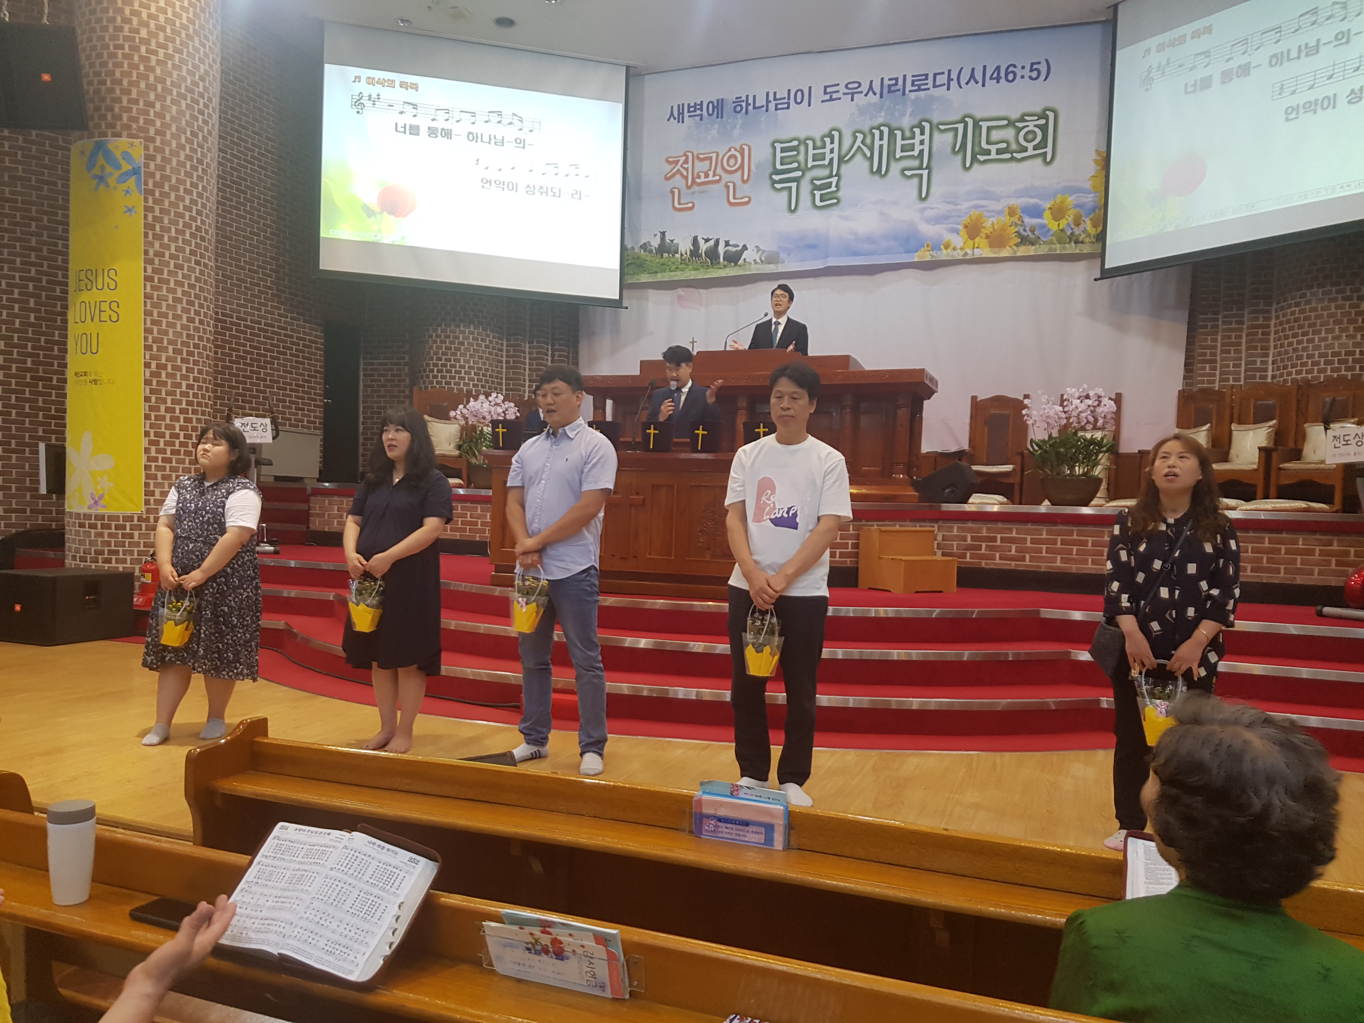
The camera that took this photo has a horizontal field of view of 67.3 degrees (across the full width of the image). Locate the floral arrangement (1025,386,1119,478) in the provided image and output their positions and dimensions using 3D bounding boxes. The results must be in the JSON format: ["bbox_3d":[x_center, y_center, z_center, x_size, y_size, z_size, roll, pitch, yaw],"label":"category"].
[{"bbox_3d":[2.930,-0.605,7.750,0.690,0.690,0.580,3,1,24],"label":"floral arrangement"}]

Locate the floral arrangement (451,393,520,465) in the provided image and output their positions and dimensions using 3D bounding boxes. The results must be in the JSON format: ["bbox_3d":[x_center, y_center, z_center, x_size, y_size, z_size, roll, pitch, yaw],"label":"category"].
[{"bbox_3d":[-1.813,-0.761,9.500,0.640,0.660,0.550,3,1,24],"label":"floral arrangement"}]

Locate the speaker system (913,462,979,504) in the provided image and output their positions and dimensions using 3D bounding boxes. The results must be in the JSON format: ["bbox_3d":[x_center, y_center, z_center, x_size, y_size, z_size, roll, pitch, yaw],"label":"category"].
[{"bbox_3d":[2.003,-0.222,7.750,0.430,0.330,0.450,3,1,30],"label":"speaker system"}]

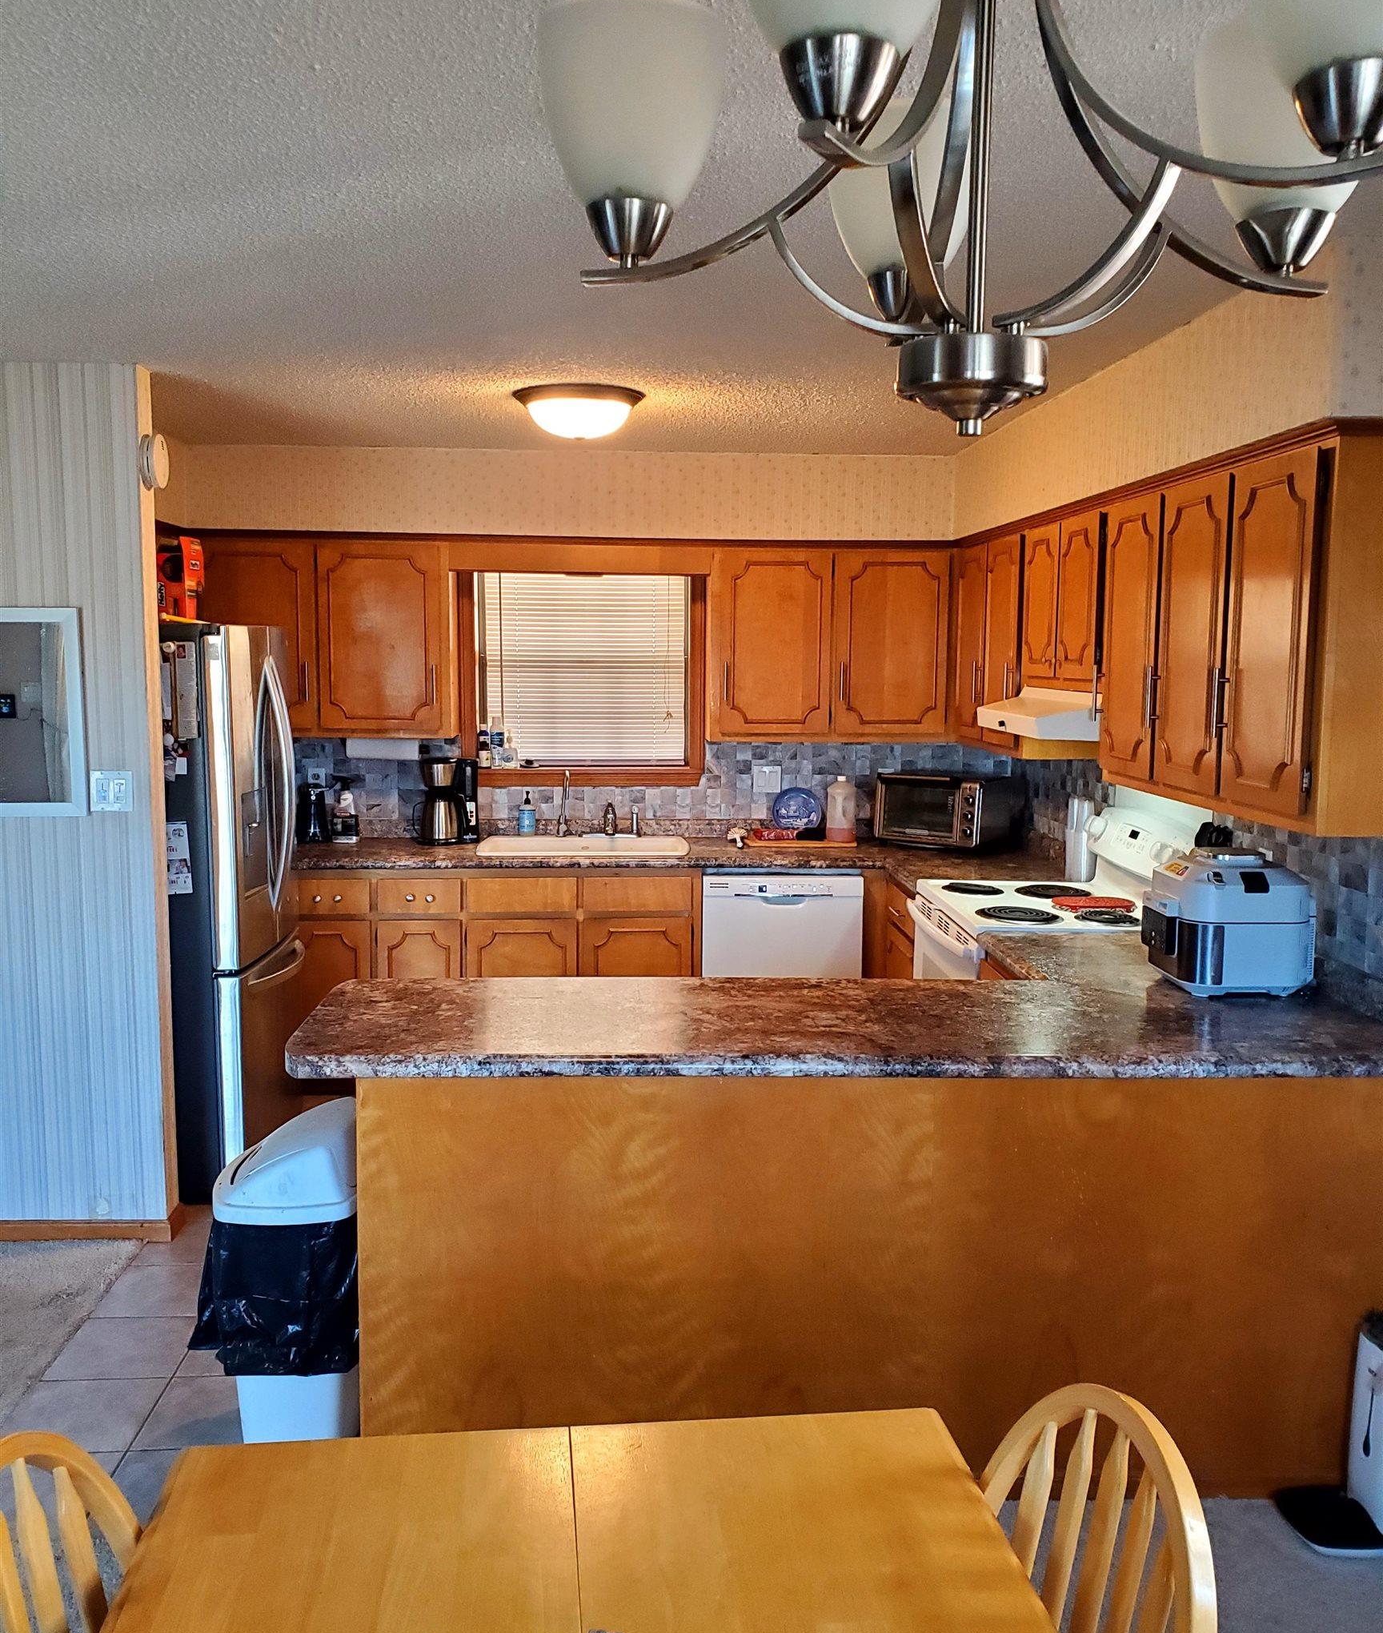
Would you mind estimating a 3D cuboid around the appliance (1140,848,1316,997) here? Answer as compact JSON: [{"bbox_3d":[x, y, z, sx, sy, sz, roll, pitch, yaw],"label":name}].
[{"bbox_3d":[1.211,0.228,3.202,0.370,0.310,0.330,0,7,-3],"label":"appliance"}]

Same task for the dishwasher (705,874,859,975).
[{"bbox_3d":[0.323,0.611,5.508,0.607,0.865,0.605,0,7,-3],"label":"dishwasher"}]

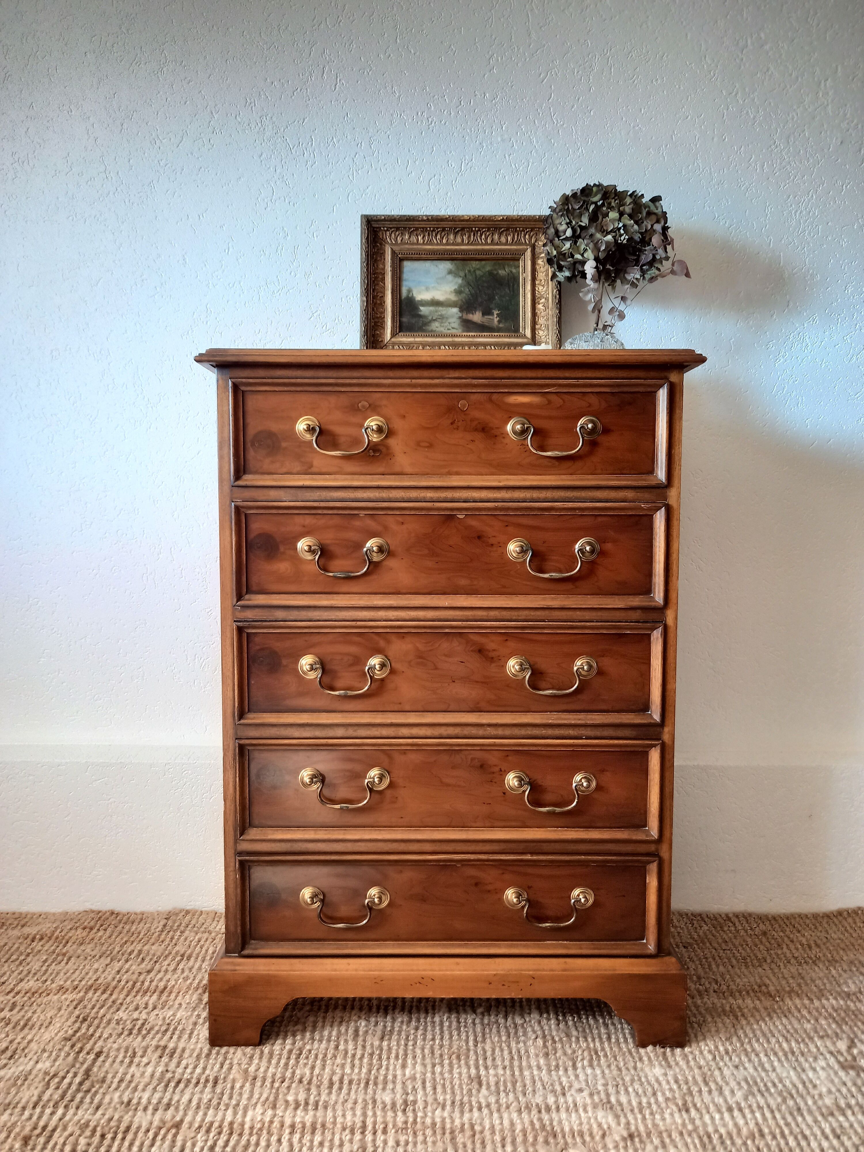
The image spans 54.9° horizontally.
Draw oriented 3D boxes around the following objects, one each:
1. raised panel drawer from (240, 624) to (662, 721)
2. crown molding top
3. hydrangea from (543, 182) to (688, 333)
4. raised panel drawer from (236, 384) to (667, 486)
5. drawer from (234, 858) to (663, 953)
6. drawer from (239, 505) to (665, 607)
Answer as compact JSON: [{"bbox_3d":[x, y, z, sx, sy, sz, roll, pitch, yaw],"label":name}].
[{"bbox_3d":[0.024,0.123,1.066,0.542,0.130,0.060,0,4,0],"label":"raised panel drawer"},{"bbox_3d":[0.023,-0.276,1.193,0.624,0.023,0.361,0,4,0],"label":"crown molding top"},{"bbox_3d":[0.265,-0.456,1.192,0.211,0.208,0.180,0,4,0],"label":"hydrangea"},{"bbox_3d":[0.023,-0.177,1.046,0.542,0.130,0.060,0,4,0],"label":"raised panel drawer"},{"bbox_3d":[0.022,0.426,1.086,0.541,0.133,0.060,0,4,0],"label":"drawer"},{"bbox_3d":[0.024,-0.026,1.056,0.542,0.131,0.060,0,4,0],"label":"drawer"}]

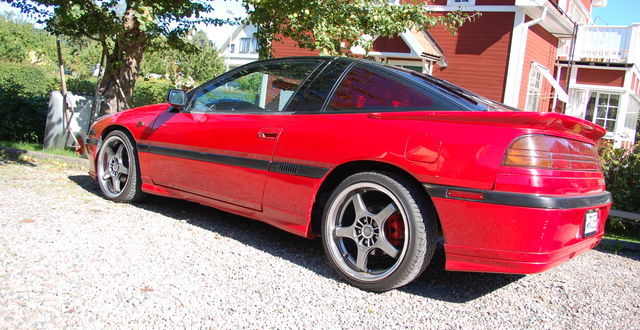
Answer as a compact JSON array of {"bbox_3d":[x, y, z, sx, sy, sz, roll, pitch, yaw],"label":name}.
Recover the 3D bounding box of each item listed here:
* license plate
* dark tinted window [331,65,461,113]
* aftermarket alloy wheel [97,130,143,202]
[{"bbox_3d":[1.469,0.316,2.590,0.020,0.115,0.520,5,1,37],"label":"license plate"},{"bbox_3d":[0.421,-0.418,2.600,0.803,0.348,0.050,6,-23,34],"label":"dark tinted window"},{"bbox_3d":[-1.639,0.026,4.061,0.615,0.615,0.220,9,3,37],"label":"aftermarket alloy wheel"}]

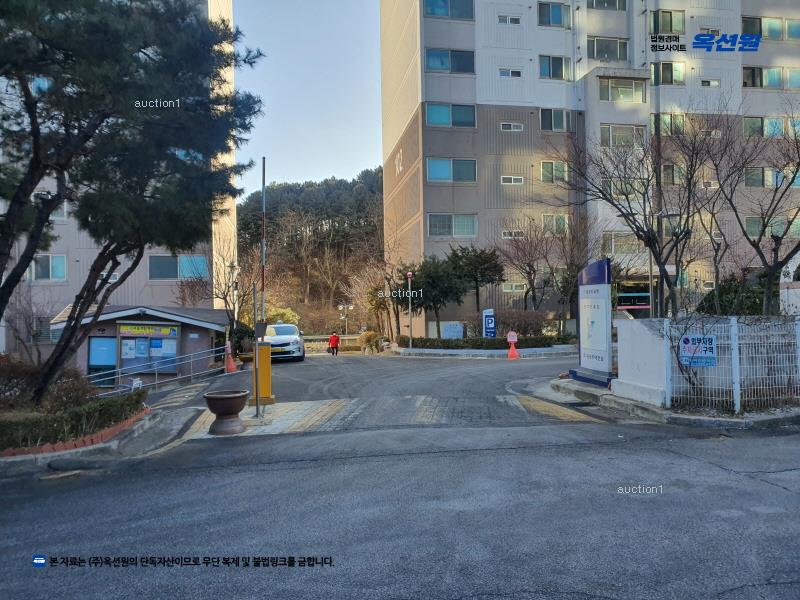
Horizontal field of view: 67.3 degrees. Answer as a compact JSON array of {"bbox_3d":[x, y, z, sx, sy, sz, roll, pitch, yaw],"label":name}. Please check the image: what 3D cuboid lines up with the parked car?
[{"bbox_3d":[-5.189,1.821,26.200,1.860,1.480,4.850,-1,0,-9],"label":"parked car"}]

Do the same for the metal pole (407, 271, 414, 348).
[{"bbox_3d":[0.450,0.440,25.800,0.320,3.360,0.320,-1,0,0],"label":"metal pole"}]

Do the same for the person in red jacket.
[{"bbox_3d":[-4.110,2.789,38.000,0.600,1.560,0.380,-1,0,-6],"label":"person in red jacket"}]

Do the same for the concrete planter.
[{"bbox_3d":[-2.285,1.500,7.950,0.610,0.520,0.610,-1,0,0],"label":"concrete planter"}]

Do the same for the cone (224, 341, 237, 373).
[{"bbox_3d":[-5.404,1.811,19.300,0.370,0.990,0.370,-1,0,-10],"label":"cone"}]

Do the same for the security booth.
[{"bbox_3d":[-9.523,1.678,23.000,5.700,2.870,3.400,-1,0,-10],"label":"security booth"}]

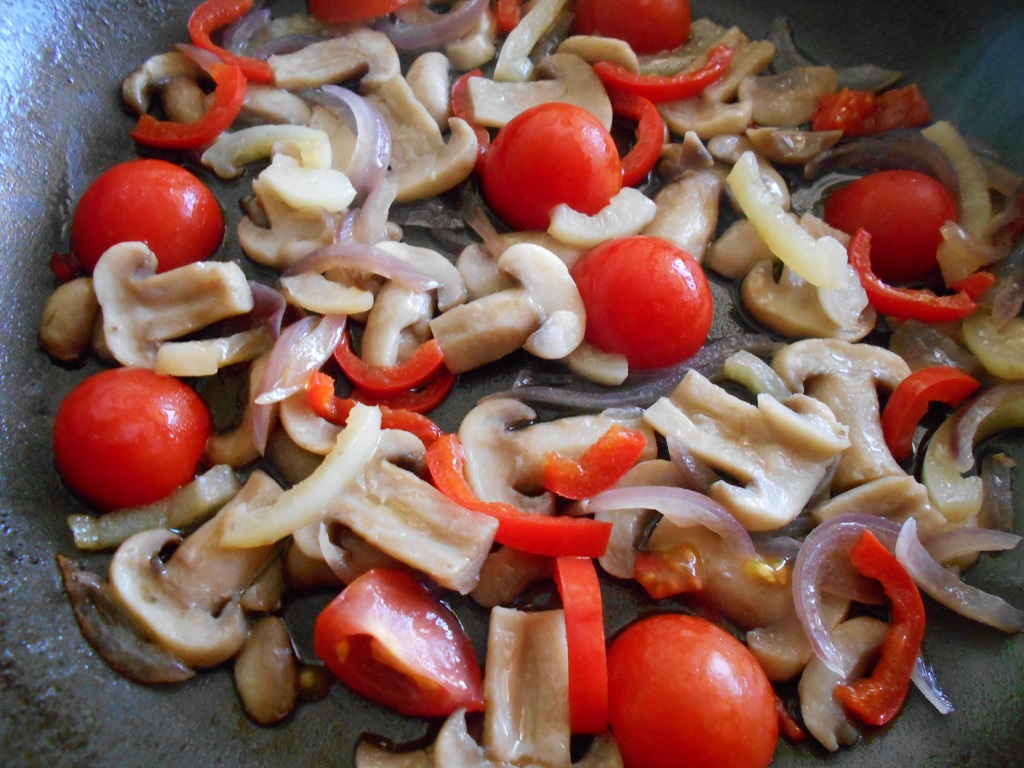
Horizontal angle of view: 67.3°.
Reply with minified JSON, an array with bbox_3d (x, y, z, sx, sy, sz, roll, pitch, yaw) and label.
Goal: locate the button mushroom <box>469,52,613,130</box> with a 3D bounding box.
[{"bbox_3d":[0.007,-0.072,0.209,0.038,0.012,0.030,-4,62,-5],"label":"button mushroom"}]

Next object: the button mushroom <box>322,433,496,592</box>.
[{"bbox_3d":[-0.022,0.029,0.162,0.035,0.012,0.029,25,64,11],"label":"button mushroom"}]

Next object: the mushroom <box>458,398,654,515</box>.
[{"bbox_3d":[0.011,0.015,0.172,0.043,0.011,0.026,-5,65,-2],"label":"mushroom"}]

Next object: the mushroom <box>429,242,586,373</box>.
[{"bbox_3d":[-0.001,-0.013,0.179,0.036,0.013,0.027,-20,65,-13],"label":"mushroom"}]

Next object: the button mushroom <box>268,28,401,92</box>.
[{"bbox_3d":[-0.048,-0.083,0.211,0.034,0.012,0.023,-9,56,-9],"label":"button mushroom"}]

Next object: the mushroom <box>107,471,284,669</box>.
[{"bbox_3d":[-0.061,0.037,0.160,0.028,0.013,0.035,24,64,10],"label":"mushroom"}]

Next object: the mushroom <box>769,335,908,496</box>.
[{"bbox_3d":[0.074,0.009,0.176,0.029,0.012,0.037,8,62,2],"label":"mushroom"}]

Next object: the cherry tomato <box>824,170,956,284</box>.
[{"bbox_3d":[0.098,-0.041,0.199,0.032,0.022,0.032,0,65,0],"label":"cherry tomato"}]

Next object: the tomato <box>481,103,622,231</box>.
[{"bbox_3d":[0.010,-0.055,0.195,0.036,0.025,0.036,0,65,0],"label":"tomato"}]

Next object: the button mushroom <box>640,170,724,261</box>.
[{"bbox_3d":[0.045,-0.042,0.200,0.021,0.013,0.035,17,66,8],"label":"button mushroom"}]

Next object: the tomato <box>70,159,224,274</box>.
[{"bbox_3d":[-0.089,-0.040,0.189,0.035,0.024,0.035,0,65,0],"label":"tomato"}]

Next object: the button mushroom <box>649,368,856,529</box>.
[{"bbox_3d":[0.050,0.013,0.168,0.036,0.014,0.032,36,70,15],"label":"button mushroom"}]

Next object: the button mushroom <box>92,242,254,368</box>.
[{"bbox_3d":[-0.076,-0.015,0.179,0.033,0.013,0.029,-4,62,-4],"label":"button mushroom"}]

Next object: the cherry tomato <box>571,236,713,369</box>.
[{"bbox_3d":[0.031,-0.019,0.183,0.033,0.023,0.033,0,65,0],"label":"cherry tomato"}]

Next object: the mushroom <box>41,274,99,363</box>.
[{"bbox_3d":[-0.101,-0.015,0.178,0.015,0.013,0.019,1,62,-2],"label":"mushroom"}]

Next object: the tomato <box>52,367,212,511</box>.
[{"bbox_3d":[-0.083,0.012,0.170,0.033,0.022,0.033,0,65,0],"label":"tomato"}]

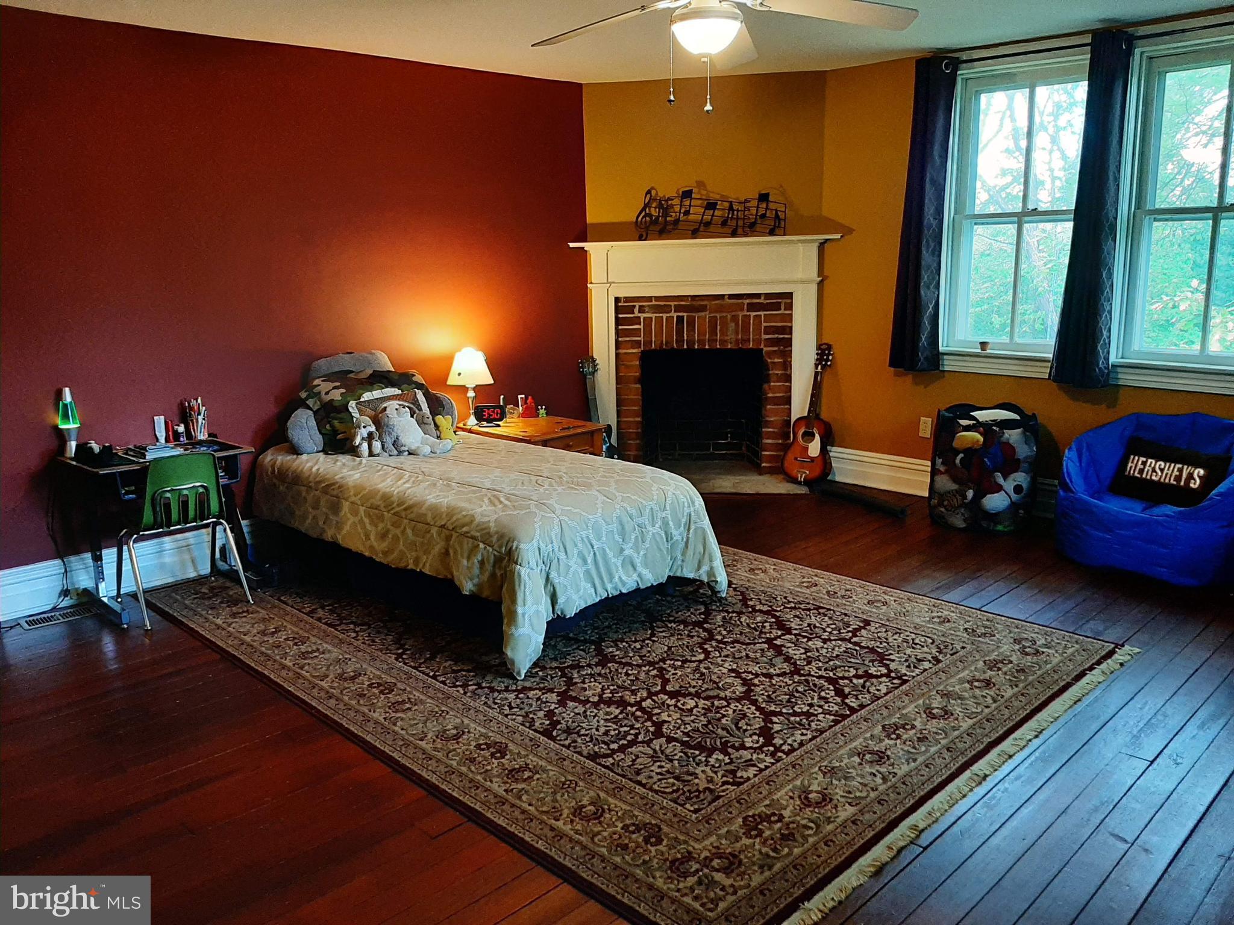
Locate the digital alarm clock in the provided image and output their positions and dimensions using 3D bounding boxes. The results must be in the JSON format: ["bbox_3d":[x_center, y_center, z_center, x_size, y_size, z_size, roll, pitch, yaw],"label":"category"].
[{"bbox_3d":[-0.730,-0.273,5.290,0.180,0.125,0.070,-4,13,-10],"label":"digital alarm clock"}]

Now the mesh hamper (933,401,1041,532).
[{"bbox_3d":[1.973,0.007,4.979,0.370,0.620,0.420,-12,16,-41],"label":"mesh hamper"}]

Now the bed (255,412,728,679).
[{"bbox_3d":[-0.634,0.265,4.214,1.970,0.540,1.130,10,17,43],"label":"bed"}]

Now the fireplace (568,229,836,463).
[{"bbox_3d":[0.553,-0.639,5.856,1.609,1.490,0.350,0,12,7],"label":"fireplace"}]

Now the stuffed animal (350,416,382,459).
[{"bbox_3d":[-1.197,-0.137,4.403,0.150,0.200,0.140,-5,13,-17],"label":"stuffed animal"}]

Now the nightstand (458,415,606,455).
[{"bbox_3d":[-0.478,0.060,5.245,0.600,0.520,0.540,10,17,43],"label":"nightstand"}]

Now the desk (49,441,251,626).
[{"bbox_3d":[-2.010,0.290,4.040,0.460,0.660,0.610,10,17,43],"label":"desk"}]

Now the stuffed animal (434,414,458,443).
[{"bbox_3d":[-0.862,-0.173,4.672,0.110,0.140,0.070,-8,14,-27],"label":"stuffed animal"}]

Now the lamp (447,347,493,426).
[{"bbox_3d":[-0.846,-0.421,5.289,0.260,0.420,0.260,-1,12,0],"label":"lamp"}]

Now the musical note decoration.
[{"bbox_3d":[0.557,-1.507,5.572,0.911,0.305,0.050,0,12,7],"label":"musical note decoration"}]

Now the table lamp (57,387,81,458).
[{"bbox_3d":[-2.354,-0.178,3.958,0.088,0.295,0.088,-12,16,-41],"label":"table lamp"}]

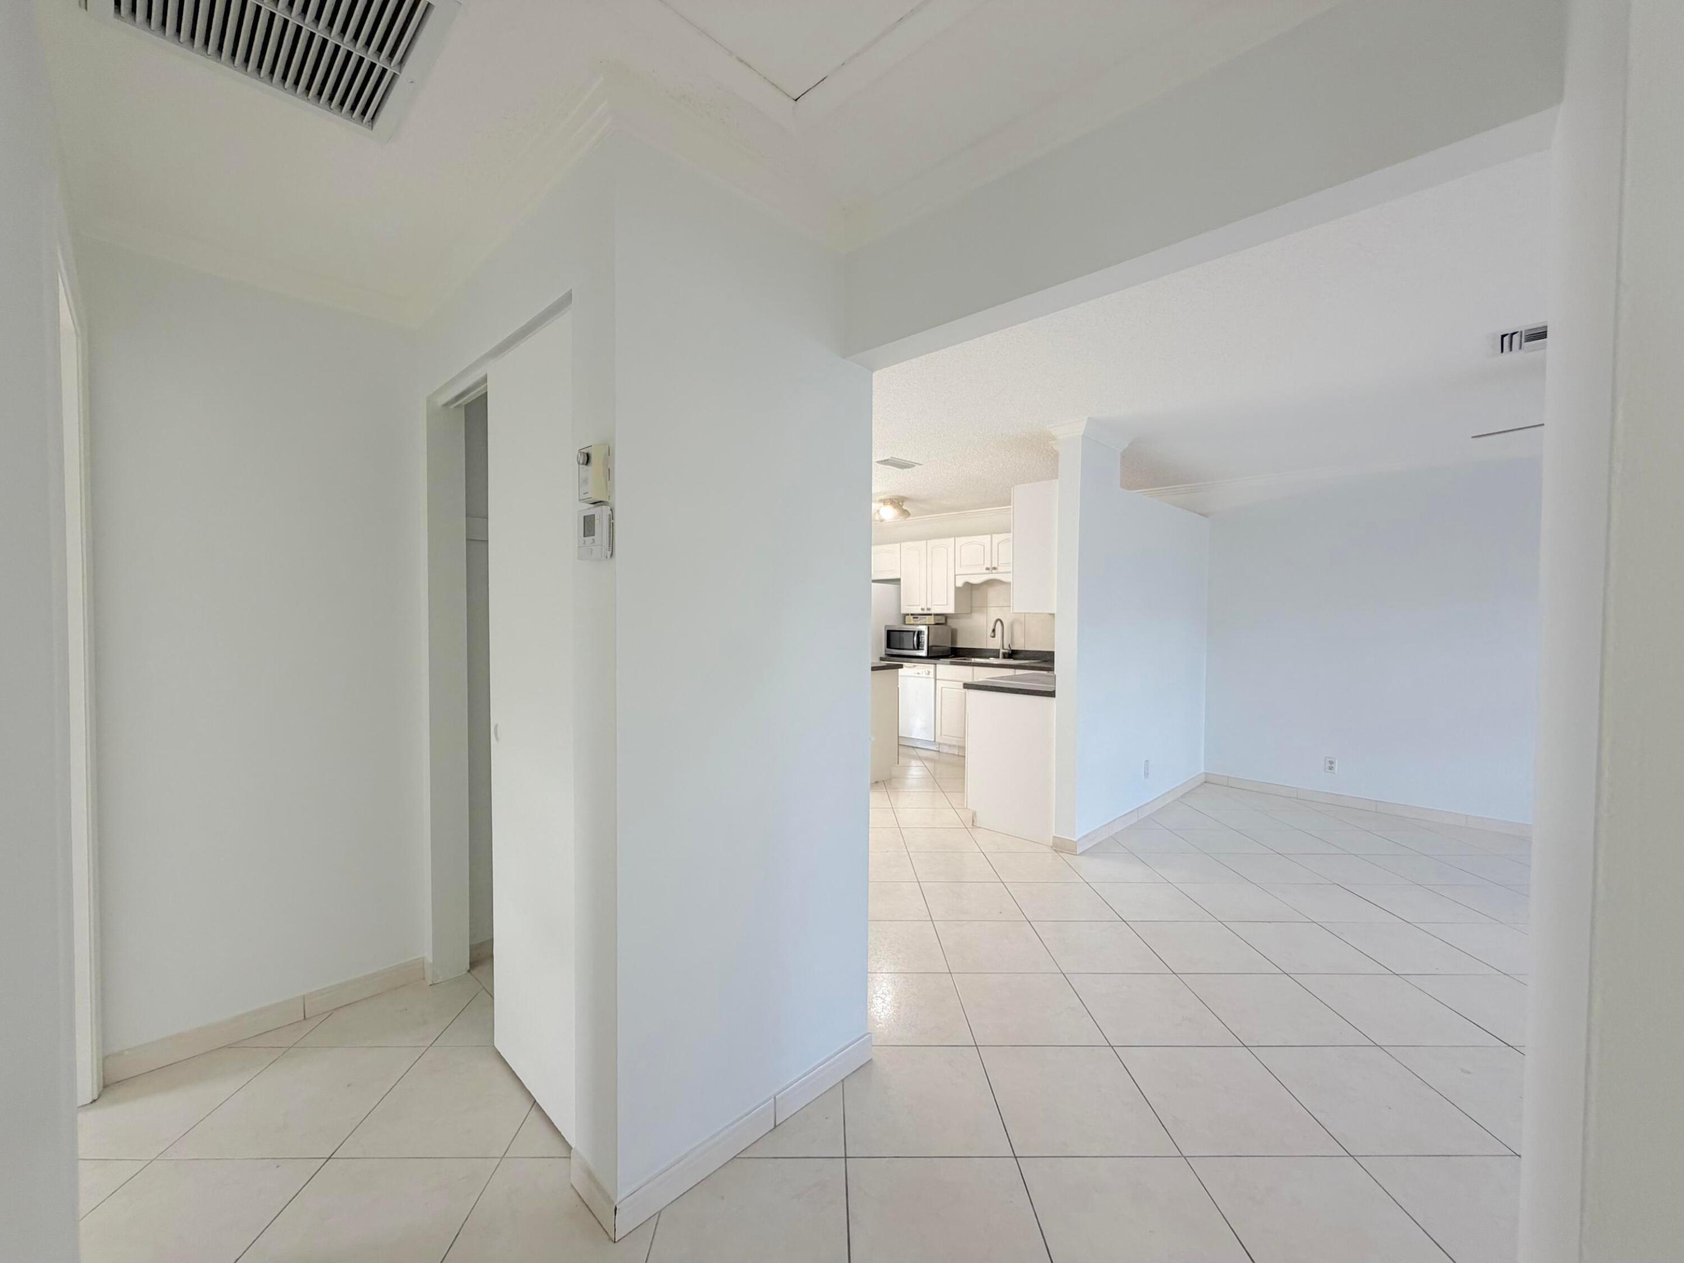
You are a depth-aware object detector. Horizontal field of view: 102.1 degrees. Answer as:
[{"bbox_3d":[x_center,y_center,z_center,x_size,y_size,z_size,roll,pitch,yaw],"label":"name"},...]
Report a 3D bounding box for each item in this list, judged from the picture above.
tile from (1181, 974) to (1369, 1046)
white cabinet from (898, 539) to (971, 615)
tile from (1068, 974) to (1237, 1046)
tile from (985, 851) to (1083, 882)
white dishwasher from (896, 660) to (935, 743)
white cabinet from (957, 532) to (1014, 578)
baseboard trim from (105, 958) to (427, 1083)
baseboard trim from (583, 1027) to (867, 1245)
[{"bbox_3d":[1.488,1.316,2.377,0.427,0.010,0.427,1,2,-1],"label":"tile"},{"bbox_3d":[1.002,-0.562,7.165,0.686,0.759,0.325,2,2,44],"label":"white cabinet"},{"bbox_3d":[1.062,1.312,2.369,0.427,0.010,0.427,1,2,-1],"label":"tile"},{"bbox_3d":[1.040,1.286,3.685,0.426,0.012,0.426,0,1,-1],"label":"tile"},{"bbox_3d":[0.909,0.732,7.099,0.600,0.818,0.600,2,2,44],"label":"white dishwasher"},{"bbox_3d":[1.550,-0.727,6.665,0.826,0.397,0.320,2,2,44],"label":"white cabinet"},{"bbox_3d":[-1.832,1.256,2.244,0.013,0.083,0.819,2,2,44],"label":"baseboard trim"},{"bbox_3d":[-0.264,1.265,1.841,0.204,0.080,0.848,2,2,44],"label":"baseboard trim"}]

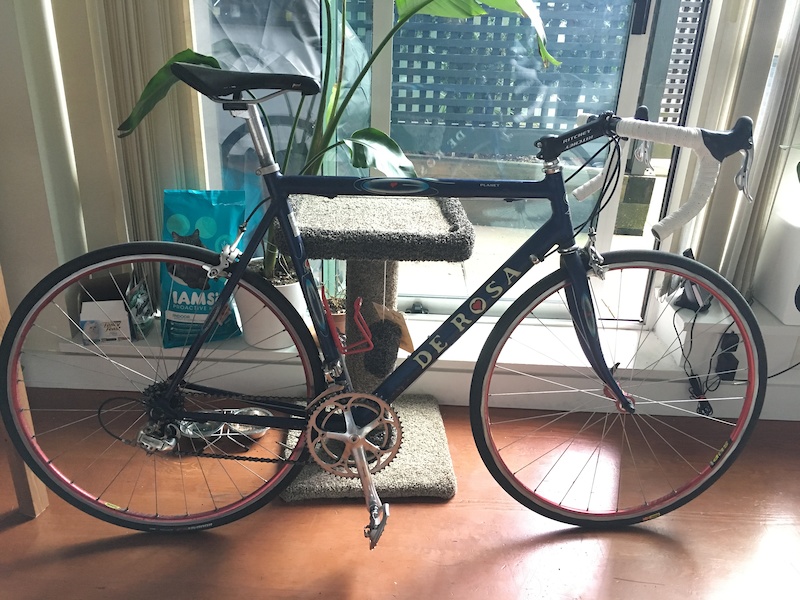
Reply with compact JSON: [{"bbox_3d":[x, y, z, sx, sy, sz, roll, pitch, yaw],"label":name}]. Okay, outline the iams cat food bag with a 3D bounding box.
[{"bbox_3d":[-0.580,-0.097,1.994,0.235,0.455,0.120,-1,24,-8],"label":"iams cat food bag"}]

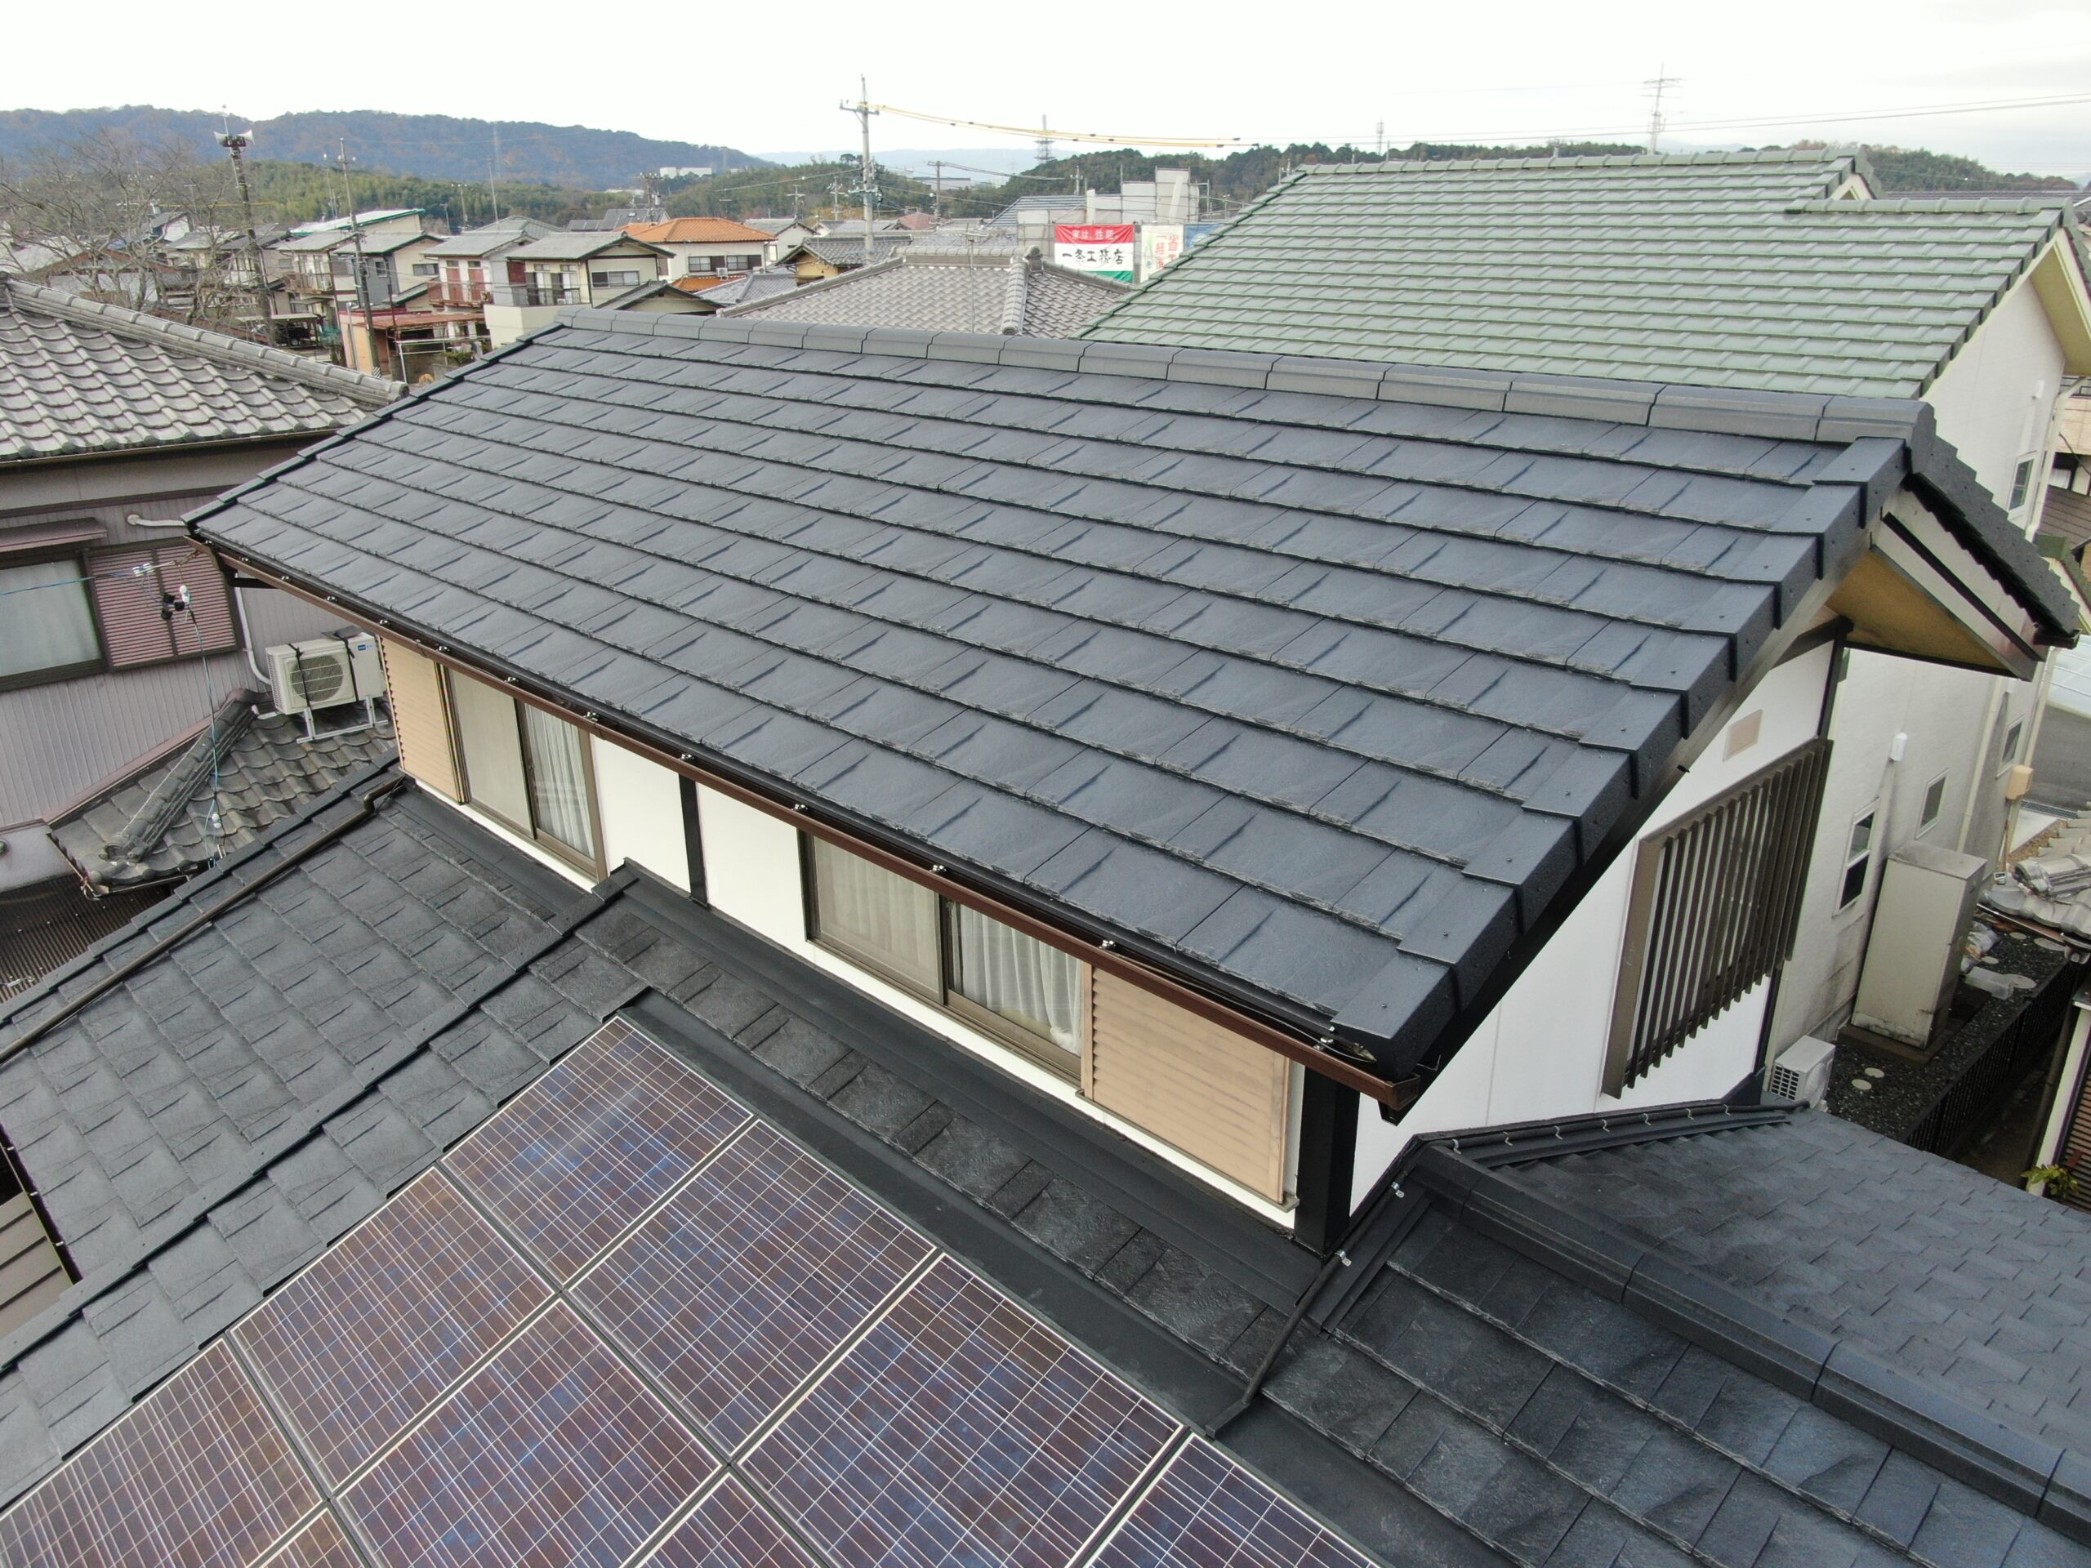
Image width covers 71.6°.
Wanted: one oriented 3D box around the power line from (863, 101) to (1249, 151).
[{"bbox_3d":[-0.090,-19.199,42.173,13.700,1.870,0.900,15,25,35],"label":"power line"}]

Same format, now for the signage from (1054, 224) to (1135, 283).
[{"bbox_3d":[2.042,-22.280,61.029,3.300,2.400,0.060,0,20,2],"label":"signage"}]

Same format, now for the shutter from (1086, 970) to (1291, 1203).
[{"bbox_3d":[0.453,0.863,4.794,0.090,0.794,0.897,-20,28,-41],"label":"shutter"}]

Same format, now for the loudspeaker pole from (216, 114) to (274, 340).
[{"bbox_3d":[-34.729,-22.780,64.844,2.000,11.850,0.700,0,20,0],"label":"loudspeaker pole"}]

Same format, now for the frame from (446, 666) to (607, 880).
[{"bbox_3d":[-2.990,-0.217,8.219,0.120,1.150,1.770,-19,27,-41],"label":"frame"}]

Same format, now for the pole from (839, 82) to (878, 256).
[{"bbox_3d":[-5.731,-16.456,47.945,0.700,12.480,1.700,16,26,37],"label":"pole"}]

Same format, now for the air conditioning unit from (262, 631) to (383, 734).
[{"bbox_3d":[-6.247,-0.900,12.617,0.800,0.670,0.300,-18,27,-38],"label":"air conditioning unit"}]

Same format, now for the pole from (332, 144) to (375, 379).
[{"bbox_3d":[-30.436,-22.488,64.787,1.100,11.423,0.500,0,21,0],"label":"pole"}]

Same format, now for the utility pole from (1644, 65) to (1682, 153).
[{"bbox_3d":[23.628,-21.299,57.837,1.700,13.217,0.600,0,21,0],"label":"utility pole"}]

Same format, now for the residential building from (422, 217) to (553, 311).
[{"bbox_3d":[-32.762,-28.891,86.344,7.000,7.535,8.300,-20,28,-41],"label":"residential building"}]

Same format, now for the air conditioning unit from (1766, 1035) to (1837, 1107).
[{"bbox_3d":[7.491,2.918,14.363,0.720,0.550,0.290,-19,27,-41],"label":"air conditioning unit"}]

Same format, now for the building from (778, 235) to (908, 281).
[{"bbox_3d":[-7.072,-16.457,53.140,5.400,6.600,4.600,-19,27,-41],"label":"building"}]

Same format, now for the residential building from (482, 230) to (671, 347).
[{"bbox_3d":[-25.392,-26.302,79.634,7.700,7.438,8.100,-20,28,-41],"label":"residential building"}]

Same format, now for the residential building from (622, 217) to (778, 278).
[{"bbox_3d":[-24.306,-35.727,102.555,9.000,7.979,6.800,-20,28,-41],"label":"residential building"}]

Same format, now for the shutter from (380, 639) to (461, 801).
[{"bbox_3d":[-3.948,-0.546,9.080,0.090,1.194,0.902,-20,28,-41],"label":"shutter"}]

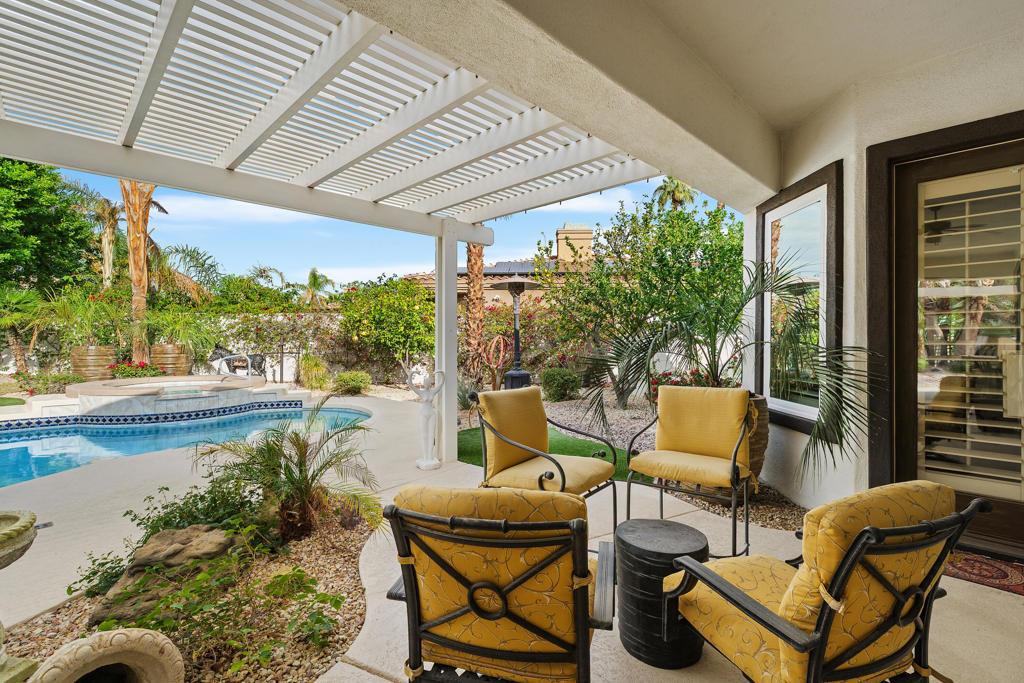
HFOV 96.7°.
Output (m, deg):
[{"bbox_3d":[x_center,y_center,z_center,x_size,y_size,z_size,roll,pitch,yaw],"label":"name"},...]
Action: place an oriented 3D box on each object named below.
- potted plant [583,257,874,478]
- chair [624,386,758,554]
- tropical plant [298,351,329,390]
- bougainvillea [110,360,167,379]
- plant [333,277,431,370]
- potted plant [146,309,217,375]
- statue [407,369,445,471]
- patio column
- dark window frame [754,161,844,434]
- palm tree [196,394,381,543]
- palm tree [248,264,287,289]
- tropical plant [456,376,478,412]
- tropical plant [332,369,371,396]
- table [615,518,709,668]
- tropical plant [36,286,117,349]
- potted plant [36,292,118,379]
[{"bbox_3d":[1.420,0.060,3.500,1.750,1.500,1.600,0,0,0],"label":"potted plant"},{"bbox_3d":[0.950,0.745,2.396,0.540,0.970,0.560,0,0,35],"label":"chair"},{"bbox_3d":[-4.711,0.688,10.800,0.670,0.950,0.650,0,0,-24],"label":"tropical plant"},{"bbox_3d":[-8.805,0.682,10.700,1.050,0.480,0.750,0,0,-39],"label":"bougainvillea"},{"bbox_3d":[-3.040,-0.260,11.400,2.700,2.700,2.300,0,0,0],"label":"plant"},{"bbox_3d":[-8.230,0.125,11.300,1.500,1.880,1.450,0,0,0],"label":"potted plant"},{"bbox_3d":[-0.845,0.760,4.470,0.365,0.940,0.240,0,0,-9],"label":"statue"},{"bbox_3d":[-0.655,0.000,4.580,0.150,2.380,0.150,0,0,-44],"label":"patio column"},{"bbox_3d":[2.160,-0.250,3.460,0.090,1.840,0.980,0,0,0],"label":"dark window frame"},{"bbox_3d":[-1.379,0.775,2.820,1.120,0.900,1.100,0,0,-26],"label":"palm tree"},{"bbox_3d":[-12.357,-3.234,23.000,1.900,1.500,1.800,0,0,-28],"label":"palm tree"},{"bbox_3d":[-0.830,0.880,7.950,0.520,0.650,0.520,0,0,0],"label":"tropical plant"},{"bbox_3d":[-3.600,0.910,10.200,0.840,0.540,0.800,0,0,0],"label":"tropical plant"},{"bbox_3d":[0.613,1.013,1.871,0.360,0.435,0.360,0,0,0],"label":"table"},{"bbox_3d":[-10.813,-0.621,11.300,1.500,1.500,1.400,0,0,-44],"label":"tropical plant"},{"bbox_3d":[-10.764,-0.137,11.300,1.430,2.270,1.350,0,0,-44],"label":"potted plant"}]

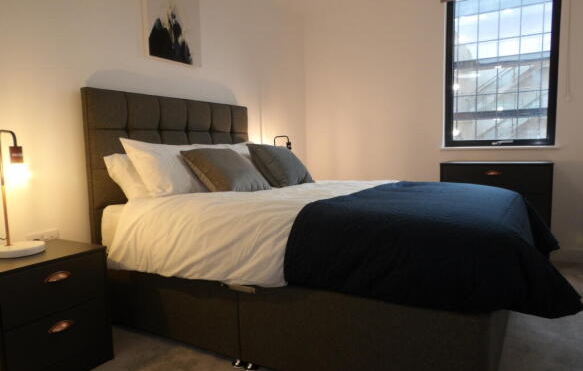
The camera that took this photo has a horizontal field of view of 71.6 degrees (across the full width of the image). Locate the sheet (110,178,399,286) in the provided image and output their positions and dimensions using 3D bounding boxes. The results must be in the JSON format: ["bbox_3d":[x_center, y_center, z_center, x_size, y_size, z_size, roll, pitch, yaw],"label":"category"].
[{"bbox_3d":[0.150,0.228,2.443,2.000,0.340,1.500,2,6,30],"label":"sheet"}]

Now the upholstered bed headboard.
[{"bbox_3d":[-0.764,0.062,2.971,0.080,1.350,1.490,2,6,30],"label":"upholstered bed headboard"}]

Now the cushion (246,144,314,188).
[{"bbox_3d":[-0.074,-0.154,3.077,0.430,0.400,0.140,-7,-25,-46],"label":"cushion"}]

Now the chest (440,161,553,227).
[{"bbox_3d":[1.724,0.228,3.447,0.810,0.840,0.420,2,6,30],"label":"chest"}]

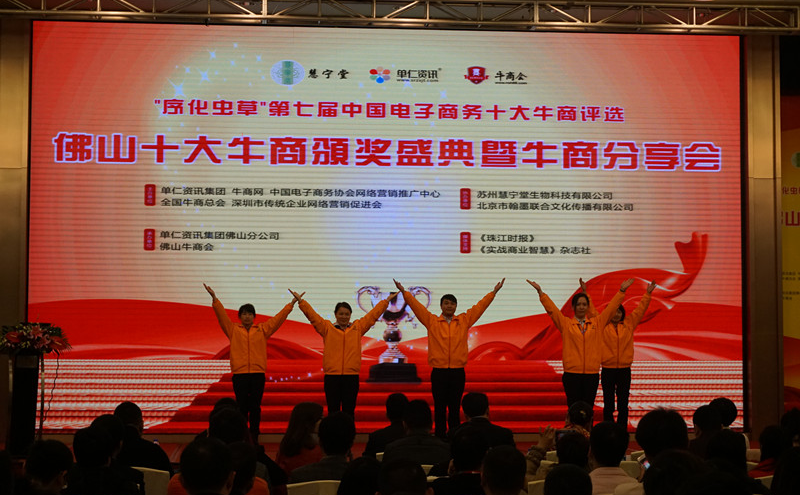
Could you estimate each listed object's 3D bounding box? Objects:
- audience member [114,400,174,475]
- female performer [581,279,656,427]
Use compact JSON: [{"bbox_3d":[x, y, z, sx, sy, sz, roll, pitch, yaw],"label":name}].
[{"bbox_3d":[-1.674,1.613,10.662,0.520,1.250,0.750,0,-3,7],"label":"audience member"},{"bbox_3d":[2.499,1.295,19.100,0.900,1.880,0.360,0,-3,-1],"label":"female performer"}]

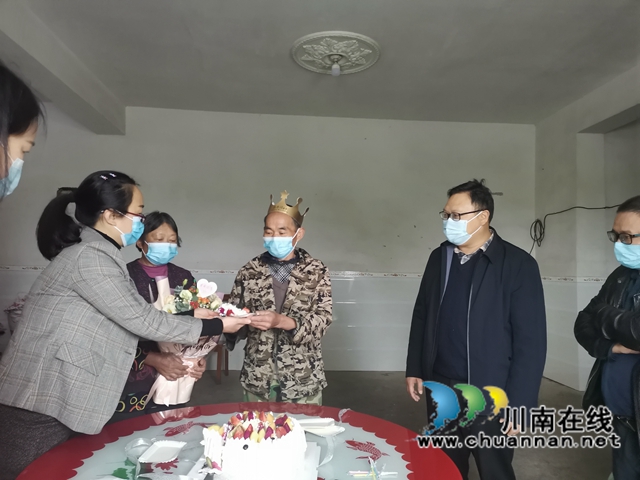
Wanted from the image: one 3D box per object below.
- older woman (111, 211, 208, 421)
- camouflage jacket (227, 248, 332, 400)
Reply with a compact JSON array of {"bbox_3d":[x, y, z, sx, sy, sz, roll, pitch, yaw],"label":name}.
[{"bbox_3d":[-0.728,0.645,2.109,0.490,1.555,0.410,2,-3,-22],"label":"older woman"},{"bbox_3d":[-0.179,0.382,2.180,0.520,0.690,0.380,0,-3,22],"label":"camouflage jacket"}]

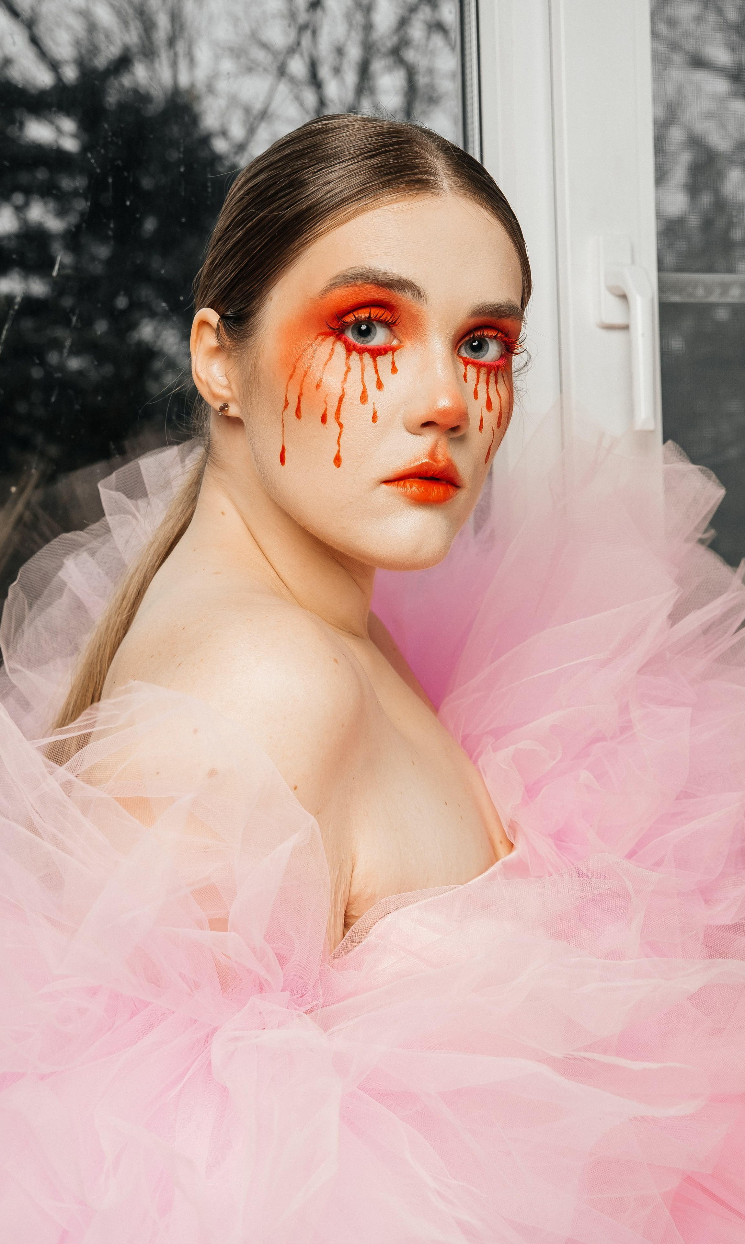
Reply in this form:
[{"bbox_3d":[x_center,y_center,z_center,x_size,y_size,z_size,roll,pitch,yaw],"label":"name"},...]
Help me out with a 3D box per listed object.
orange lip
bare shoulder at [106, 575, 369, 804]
[{"bbox_3d":[0.027,-0.068,0.925,0.045,0.021,0.018,2,1,-31],"label":"orange lip"},{"bbox_3d":[-0.063,0.031,0.905,0.118,0.105,0.130,-2,0,13],"label":"bare shoulder"}]

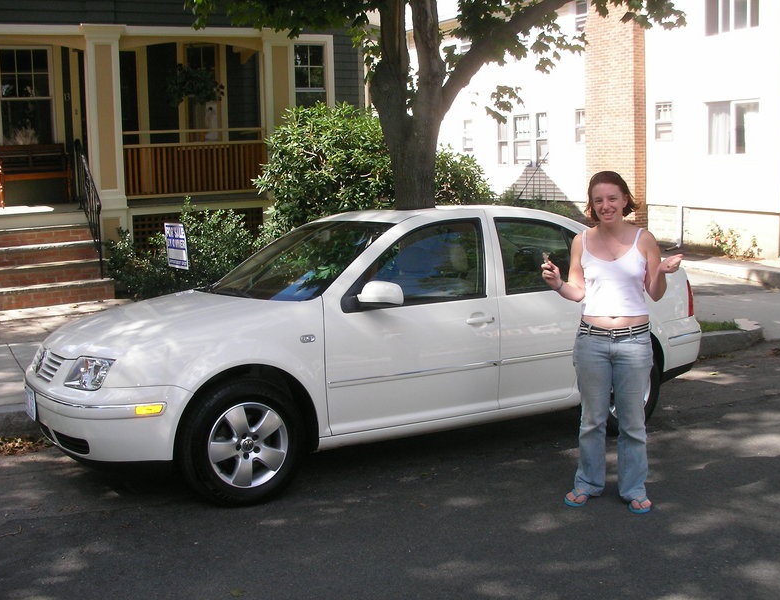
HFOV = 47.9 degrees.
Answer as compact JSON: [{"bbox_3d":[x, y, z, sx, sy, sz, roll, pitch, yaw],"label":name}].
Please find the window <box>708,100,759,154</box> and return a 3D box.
[{"bbox_3d":[6.862,-3.441,17.545,0.100,1.100,1.280,-6,9,-28],"label":"window"}]

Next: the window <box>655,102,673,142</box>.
[{"bbox_3d":[5.855,-3.821,18.800,0.140,0.830,0.600,-4,7,-23],"label":"window"}]

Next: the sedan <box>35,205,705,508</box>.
[{"bbox_3d":[0.025,0.125,5.636,4.376,1.446,1.735,-5,9,-29],"label":"sedan"}]

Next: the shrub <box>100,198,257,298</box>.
[{"bbox_3d":[-2.517,-0.585,10.600,1.900,1.250,1.300,-4,7,-25],"label":"shrub"}]

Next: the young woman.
[{"bbox_3d":[1.077,0.197,4.270,0.680,1.620,0.450,0,6,12],"label":"young woman"}]

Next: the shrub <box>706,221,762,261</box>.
[{"bbox_3d":[6.689,-1.149,17.100,0.650,0.750,0.950,-6,9,-28],"label":"shrub"}]

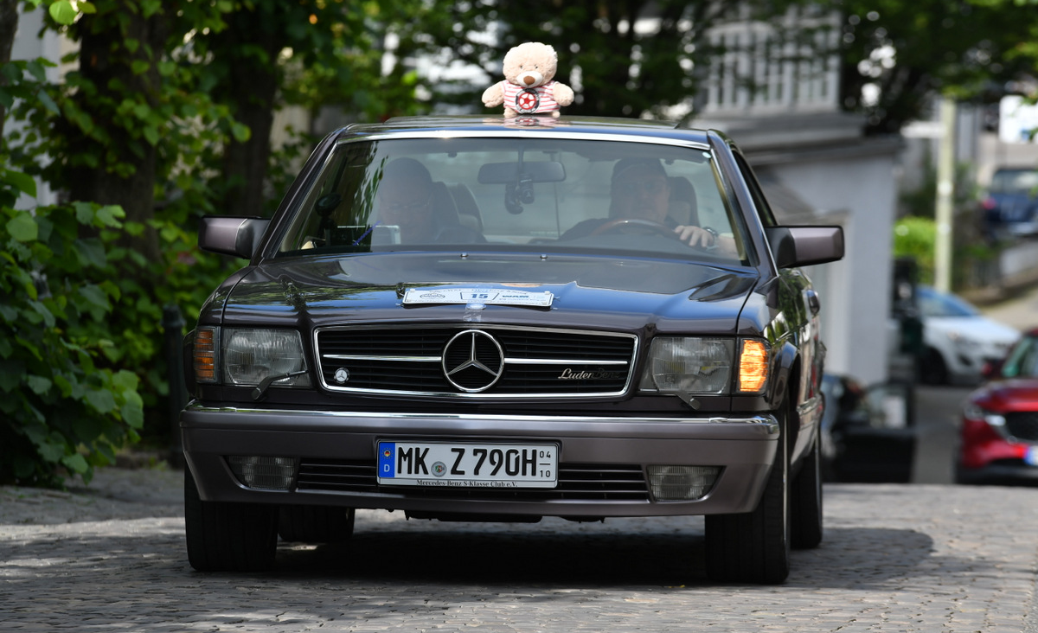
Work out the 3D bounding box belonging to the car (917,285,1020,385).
[{"bbox_3d":[6.140,0.250,131.000,1.750,1.480,4.150,1,1,-35],"label":"car"}]

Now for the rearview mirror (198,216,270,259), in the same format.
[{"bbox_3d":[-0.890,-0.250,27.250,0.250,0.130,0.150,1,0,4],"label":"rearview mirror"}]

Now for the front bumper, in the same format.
[{"bbox_3d":[-0.120,0.424,25.470,1.800,0.305,0.480,1,0,4],"label":"front bumper"}]

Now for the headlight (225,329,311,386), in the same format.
[{"bbox_3d":[-0.748,0.124,25.660,0.257,0.170,0.150,1,0,4],"label":"headlight"}]

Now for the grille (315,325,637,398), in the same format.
[{"bbox_3d":[-0.126,0.135,25.520,0.955,0.210,0.140,1,0,4],"label":"grille"}]

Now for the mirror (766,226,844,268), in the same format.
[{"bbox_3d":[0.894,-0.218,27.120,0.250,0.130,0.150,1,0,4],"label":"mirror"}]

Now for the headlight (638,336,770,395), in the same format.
[{"bbox_3d":[0.550,0.145,25.640,0.365,0.172,0.230,1,0,4],"label":"headlight"}]

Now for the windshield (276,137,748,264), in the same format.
[{"bbox_3d":[-0.001,-0.370,27.180,1.490,0.400,0.620,1,0,4],"label":"windshield"}]

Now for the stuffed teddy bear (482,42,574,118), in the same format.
[{"bbox_3d":[0.029,-0.764,28.000,0.300,0.245,0.190,1,0,2],"label":"stuffed teddy bear"}]

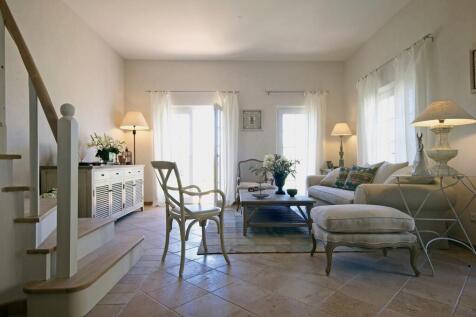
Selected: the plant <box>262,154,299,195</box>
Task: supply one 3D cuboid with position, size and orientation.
[{"bbox_3d":[0.650,0.238,4.200,0.540,0.600,0.500,0,0,0],"label":"plant"}]

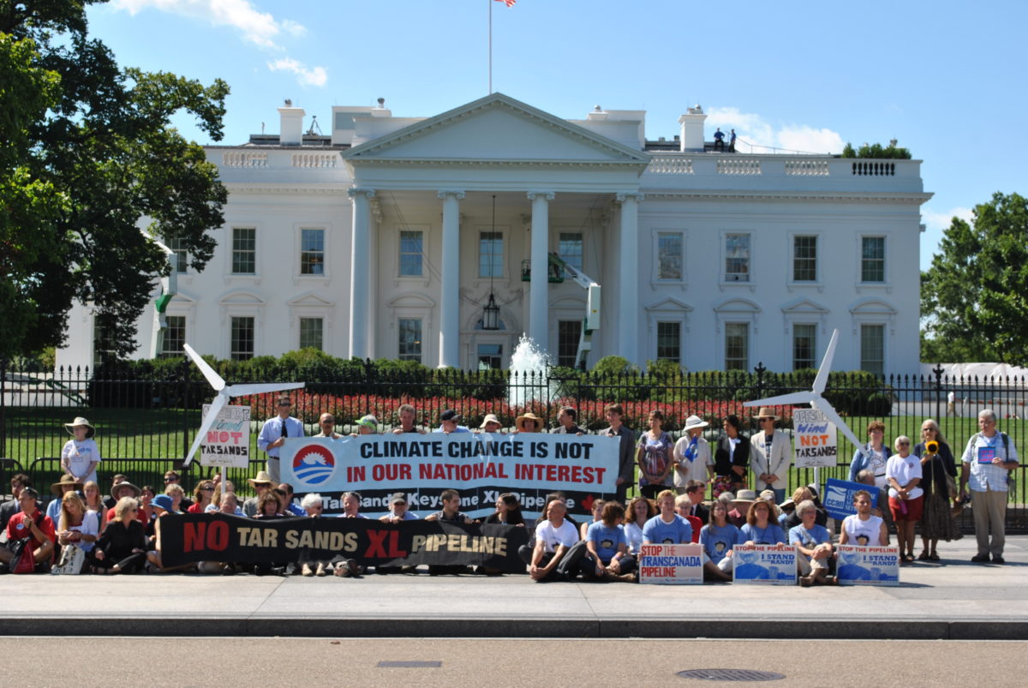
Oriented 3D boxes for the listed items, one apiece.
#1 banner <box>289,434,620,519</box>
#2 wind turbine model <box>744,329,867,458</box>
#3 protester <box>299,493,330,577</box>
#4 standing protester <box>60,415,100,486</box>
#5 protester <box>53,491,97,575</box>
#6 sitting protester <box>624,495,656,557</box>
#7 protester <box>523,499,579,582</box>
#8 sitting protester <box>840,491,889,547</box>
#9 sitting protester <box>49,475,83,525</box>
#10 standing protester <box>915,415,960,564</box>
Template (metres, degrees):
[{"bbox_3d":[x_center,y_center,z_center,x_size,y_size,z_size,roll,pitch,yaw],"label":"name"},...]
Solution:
[{"bbox_3d":[-0.787,1.647,22.200,4.182,1.067,0.150,1,-3,-2],"label":"banner"},{"bbox_3d":[3.369,0.574,20.800,1.425,1.484,0.250,1,-3,-2],"label":"wind turbine model"},{"bbox_3d":[-2.162,2.052,19.513,0.460,0.830,0.820,1,-2,-5],"label":"protester"},{"bbox_3d":[-5.354,1.712,22.336,0.470,1.609,0.360,0,-3,5],"label":"standing protester"},{"bbox_3d":[-4.817,2.051,19.800,0.530,0.872,0.720,0,-2,14],"label":"protester"},{"bbox_3d":[1.292,1.963,18.327,0.580,0.809,0.800,1,-3,-3],"label":"sitting protester"},{"bbox_3d":[0.410,2.076,19.218,0.580,0.828,0.720,0,-3,12],"label":"protester"},{"bbox_3d":[3.750,2.032,19.250,0.620,0.951,0.750,1,-2,3],"label":"sitting protester"},{"bbox_3d":[-5.219,2.020,21.000,0.540,0.993,0.720,1,-2,-6],"label":"sitting protester"},{"bbox_3d":[5.010,1.722,21.300,0.550,1.672,0.420,0,-2,11],"label":"standing protester"}]

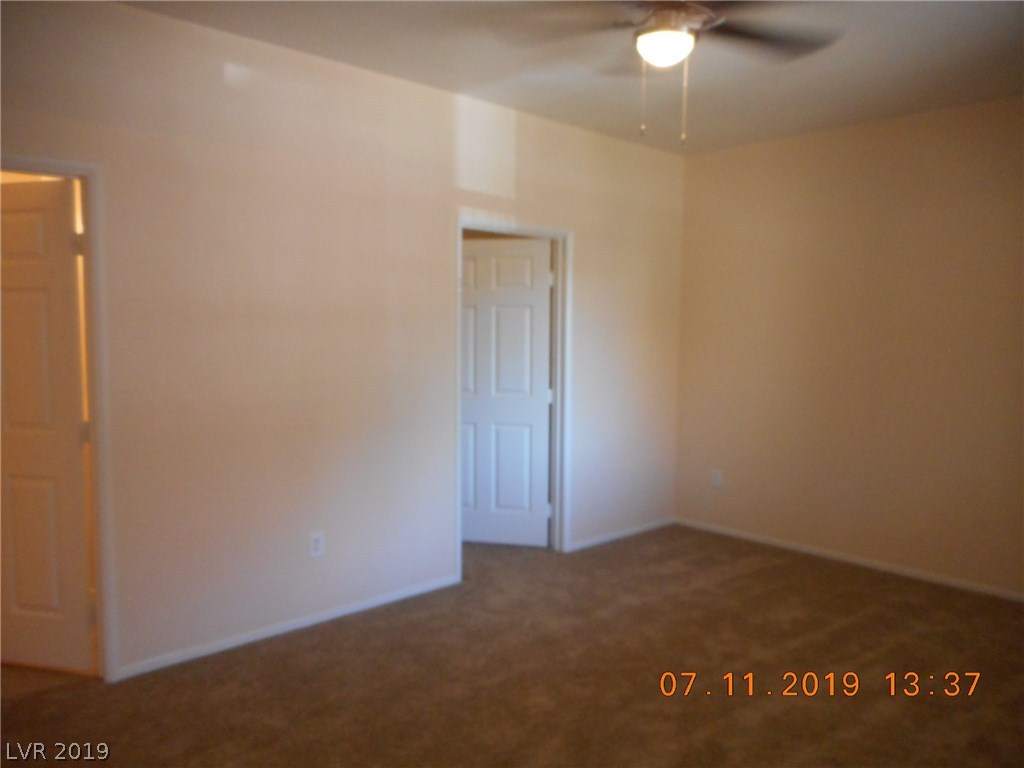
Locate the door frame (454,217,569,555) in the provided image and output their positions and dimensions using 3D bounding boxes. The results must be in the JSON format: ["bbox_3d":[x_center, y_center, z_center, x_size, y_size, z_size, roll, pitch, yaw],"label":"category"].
[{"bbox_3d":[0.005,0.085,4.528,0.930,2.100,0.130,-3,6,-42],"label":"door frame"}]

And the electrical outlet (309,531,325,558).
[{"bbox_3d":[-0.958,0.793,3.644,0.072,0.117,0.008,-3,6,-42],"label":"electrical outlet"}]

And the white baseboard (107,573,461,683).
[{"bbox_3d":[-0.976,1.166,3.654,1.810,0.062,0.014,-3,6,-42],"label":"white baseboard"}]

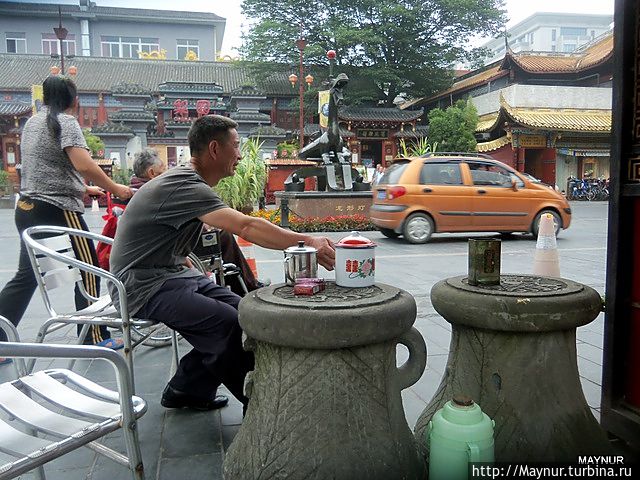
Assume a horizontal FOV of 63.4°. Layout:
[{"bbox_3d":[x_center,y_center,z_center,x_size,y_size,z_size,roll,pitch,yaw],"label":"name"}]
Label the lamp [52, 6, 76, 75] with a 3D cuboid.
[{"bbox_3d":[-9.075,-4.480,18.465,1.000,7.500,0.500,-1,5,0],"label":"lamp"}]

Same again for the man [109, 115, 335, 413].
[{"bbox_3d":[-0.397,0.101,2.038,0.980,1.230,0.620,0,5,8],"label":"man"}]

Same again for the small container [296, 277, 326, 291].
[{"bbox_3d":[-0.026,0.123,1.416,0.085,0.023,0.056,-1,5,-6],"label":"small container"}]

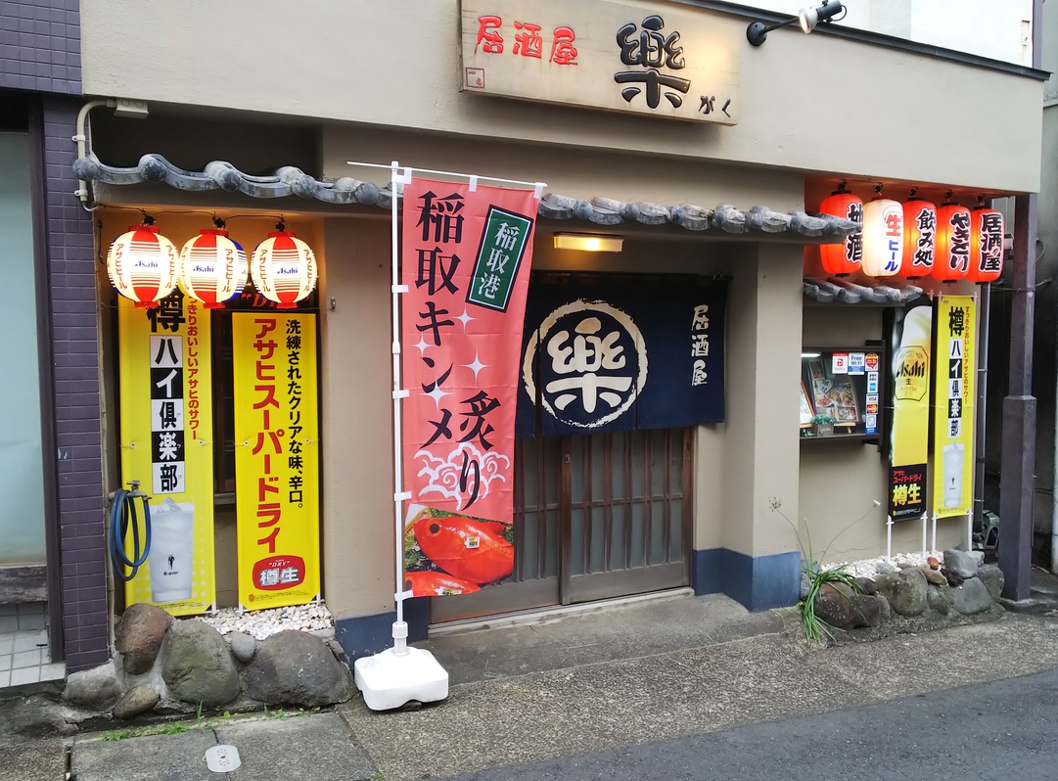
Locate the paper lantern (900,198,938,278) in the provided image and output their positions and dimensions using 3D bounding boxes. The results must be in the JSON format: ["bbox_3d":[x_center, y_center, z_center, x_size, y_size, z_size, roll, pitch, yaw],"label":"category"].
[{"bbox_3d":[2.406,-0.945,5.018,0.235,0.500,0.235,0,3,0],"label":"paper lantern"}]

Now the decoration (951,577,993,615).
[{"bbox_3d":[2.711,1.262,4.950,0.215,0.190,0.200,-2,3,-23],"label":"decoration"}]

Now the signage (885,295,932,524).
[{"bbox_3d":[2.741,0.133,5.813,0.389,1.596,0.030,-2,4,-25],"label":"signage"}]

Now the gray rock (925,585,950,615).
[{"bbox_3d":[2.615,1.340,5.172,0.131,0.157,0.141,-1,4,-22],"label":"gray rock"}]

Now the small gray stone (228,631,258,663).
[{"bbox_3d":[-1.234,1.103,3.483,0.125,0.130,0.110,-2,4,-23],"label":"small gray stone"}]

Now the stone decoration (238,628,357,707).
[{"bbox_3d":[-1.011,1.217,3.570,0.455,0.247,0.303,-1,4,-22],"label":"stone decoration"}]

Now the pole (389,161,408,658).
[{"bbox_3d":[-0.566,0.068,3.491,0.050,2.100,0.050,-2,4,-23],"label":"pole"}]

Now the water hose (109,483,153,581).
[{"bbox_3d":[-1.571,0.570,3.200,0.155,0.370,0.100,-2,3,-23],"label":"water hose"}]

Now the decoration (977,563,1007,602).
[{"bbox_3d":[2.955,1.228,5.196,0.200,0.205,0.210,-2,3,-23],"label":"decoration"}]

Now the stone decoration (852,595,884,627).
[{"bbox_3d":[2.036,1.326,4.865,0.157,0.162,0.151,-1,4,-22],"label":"stone decoration"}]

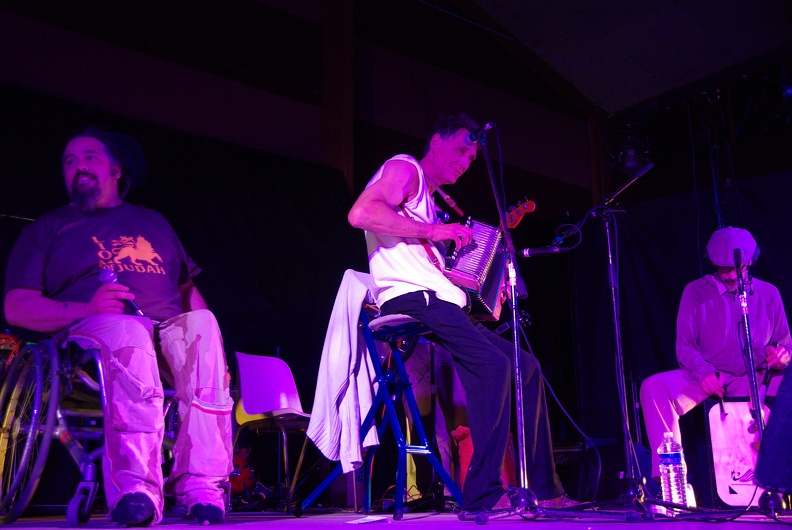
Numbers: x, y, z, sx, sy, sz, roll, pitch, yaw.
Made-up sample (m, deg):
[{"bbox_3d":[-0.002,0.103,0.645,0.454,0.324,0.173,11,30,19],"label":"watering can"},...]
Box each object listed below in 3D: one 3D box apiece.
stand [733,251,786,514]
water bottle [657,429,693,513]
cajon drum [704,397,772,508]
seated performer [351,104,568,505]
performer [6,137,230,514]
[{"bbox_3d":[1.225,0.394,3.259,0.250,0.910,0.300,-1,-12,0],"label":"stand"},{"bbox_3d":[1.039,0.761,3.496,0.090,0.300,0.090,-1,-12,0],"label":"water bottle"},{"bbox_3d":[1.519,0.822,4.208,0.300,0.480,0.300,0,-13,-4],"label":"cajon drum"},{"bbox_3d":[0.222,0.158,3.365,0.700,1.440,0.550,-6,-13,21],"label":"seated performer"},{"bbox_3d":[-0.818,0.165,3.090,0.620,1.330,0.820,6,-14,-28],"label":"performer"}]

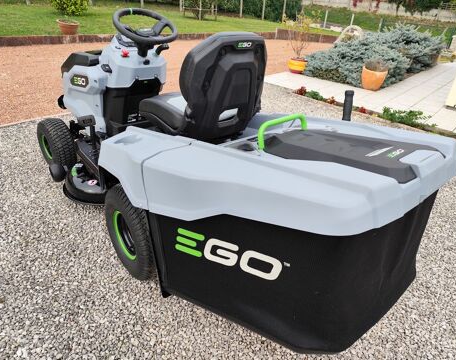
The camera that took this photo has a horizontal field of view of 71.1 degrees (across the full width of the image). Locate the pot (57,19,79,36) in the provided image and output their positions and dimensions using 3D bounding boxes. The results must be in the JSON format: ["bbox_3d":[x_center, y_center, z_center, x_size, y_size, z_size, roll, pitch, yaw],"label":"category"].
[{"bbox_3d":[-3.657,-3.512,7.350,0.460,0.314,0.460,3,29,-1],"label":"pot"}]

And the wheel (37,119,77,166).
[{"bbox_3d":[-1.295,-0.269,2.420,0.159,0.385,0.385,-24,40,-39],"label":"wheel"}]

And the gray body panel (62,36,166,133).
[{"bbox_3d":[-0.782,-0.733,2.253,0.490,0.561,0.969,-19,37,-34],"label":"gray body panel"}]

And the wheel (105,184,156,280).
[{"bbox_3d":[-0.416,0.239,1.558,0.218,0.471,0.471,-19,37,-34],"label":"wheel"}]

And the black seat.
[{"bbox_3d":[-0.144,-0.441,1.495,0.484,0.500,0.541,-19,37,-34],"label":"black seat"}]

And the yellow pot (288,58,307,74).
[{"bbox_3d":[1.286,-2.119,5.950,0.347,0.240,0.347,3,29,0],"label":"yellow pot"}]

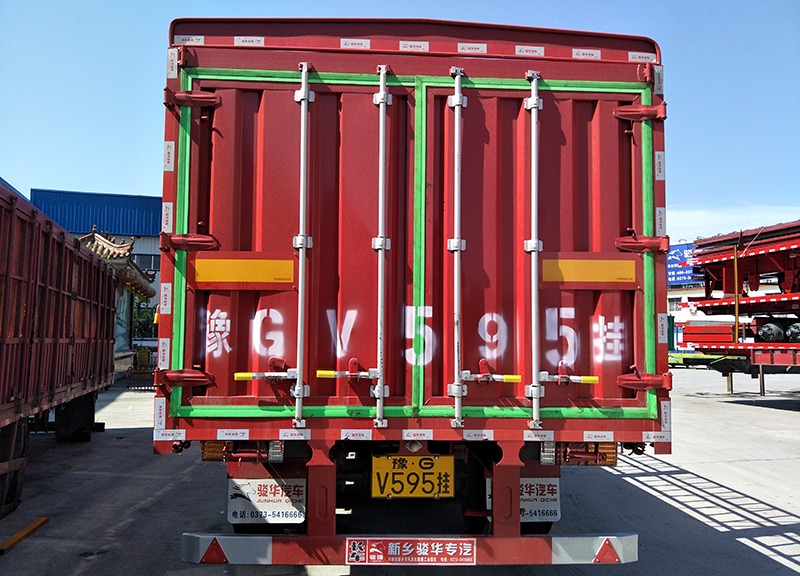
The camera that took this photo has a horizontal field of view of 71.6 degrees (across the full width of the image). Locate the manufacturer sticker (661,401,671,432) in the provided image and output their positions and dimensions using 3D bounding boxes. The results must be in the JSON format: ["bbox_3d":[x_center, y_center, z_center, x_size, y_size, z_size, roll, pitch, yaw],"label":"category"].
[{"bbox_3d":[1.335,0.644,2.780,0.053,0.150,0.010,1,-3,-2],"label":"manufacturer sticker"}]

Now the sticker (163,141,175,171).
[{"bbox_3d":[-1.139,-0.650,2.745,0.050,0.150,0.006,1,-3,-3],"label":"sticker"}]

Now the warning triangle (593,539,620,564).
[{"bbox_3d":[1.079,1.369,2.890,0.150,0.130,0.010,1,-3,-3],"label":"warning triangle"}]

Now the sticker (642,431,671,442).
[{"bbox_3d":[1.283,0.743,2.765,0.145,0.050,0.006,1,-3,-3],"label":"sticker"}]

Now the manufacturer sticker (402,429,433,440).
[{"bbox_3d":[0.088,0.719,2.710,0.150,0.050,0.006,1,-3,-3],"label":"manufacturer sticker"}]

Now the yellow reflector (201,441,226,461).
[{"bbox_3d":[-0.934,0.821,2.801,0.135,0.110,0.050,1,-3,-2],"label":"yellow reflector"}]

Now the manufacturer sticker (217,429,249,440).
[{"bbox_3d":[-0.801,0.708,2.670,0.150,0.050,0.006,1,-3,-3],"label":"manufacturer sticker"}]

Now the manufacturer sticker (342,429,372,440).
[{"bbox_3d":[-0.213,0.716,2.708,0.150,0.050,0.010,1,-3,-3],"label":"manufacturer sticker"}]

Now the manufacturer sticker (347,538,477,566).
[{"bbox_3d":[0.056,1.333,2.807,0.660,0.138,0.010,1,-3,-3],"label":"manufacturer sticker"}]

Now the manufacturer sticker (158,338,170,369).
[{"bbox_3d":[-1.142,0.322,2.695,0.053,0.150,0.010,1,-3,-2],"label":"manufacturer sticker"}]

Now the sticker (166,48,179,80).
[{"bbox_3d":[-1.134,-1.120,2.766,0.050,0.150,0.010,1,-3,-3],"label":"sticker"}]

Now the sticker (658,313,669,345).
[{"bbox_3d":[1.338,0.207,2.818,0.050,0.150,0.006,1,-3,-3],"label":"sticker"}]

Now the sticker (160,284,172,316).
[{"bbox_3d":[-1.141,0.053,2.710,0.053,0.150,0.010,1,-3,-2],"label":"sticker"}]

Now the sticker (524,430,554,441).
[{"bbox_3d":[0.688,0.732,2.738,0.150,0.050,0.006,1,-3,-3],"label":"sticker"}]

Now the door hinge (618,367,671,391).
[{"bbox_3d":[1.218,0.466,2.755,0.270,0.090,0.070,1,-3,-2],"label":"door hinge"}]

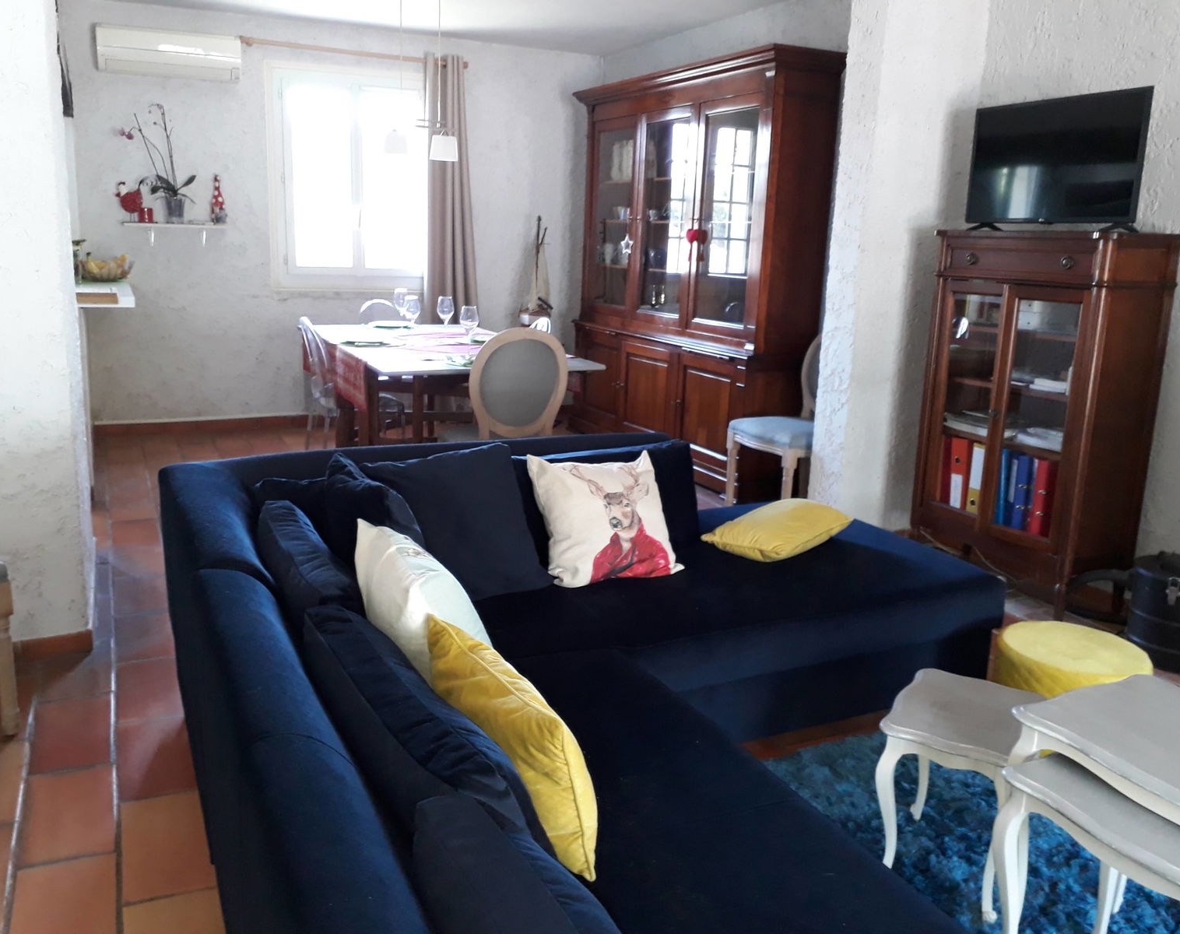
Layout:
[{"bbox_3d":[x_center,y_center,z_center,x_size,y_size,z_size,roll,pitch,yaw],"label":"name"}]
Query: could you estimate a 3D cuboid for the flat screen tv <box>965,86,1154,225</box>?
[{"bbox_3d":[1.657,-1.081,3.459,0.080,0.435,0.735,-5,15,-24],"label":"flat screen tv"}]

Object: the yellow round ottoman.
[{"bbox_3d":[1.242,0.620,2.534,0.355,0.330,0.355,2,13,0],"label":"yellow round ottoman"}]

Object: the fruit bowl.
[{"bbox_3d":[-2.705,-1.113,5.439,0.285,0.150,0.285,-5,15,-26],"label":"fruit bowl"}]

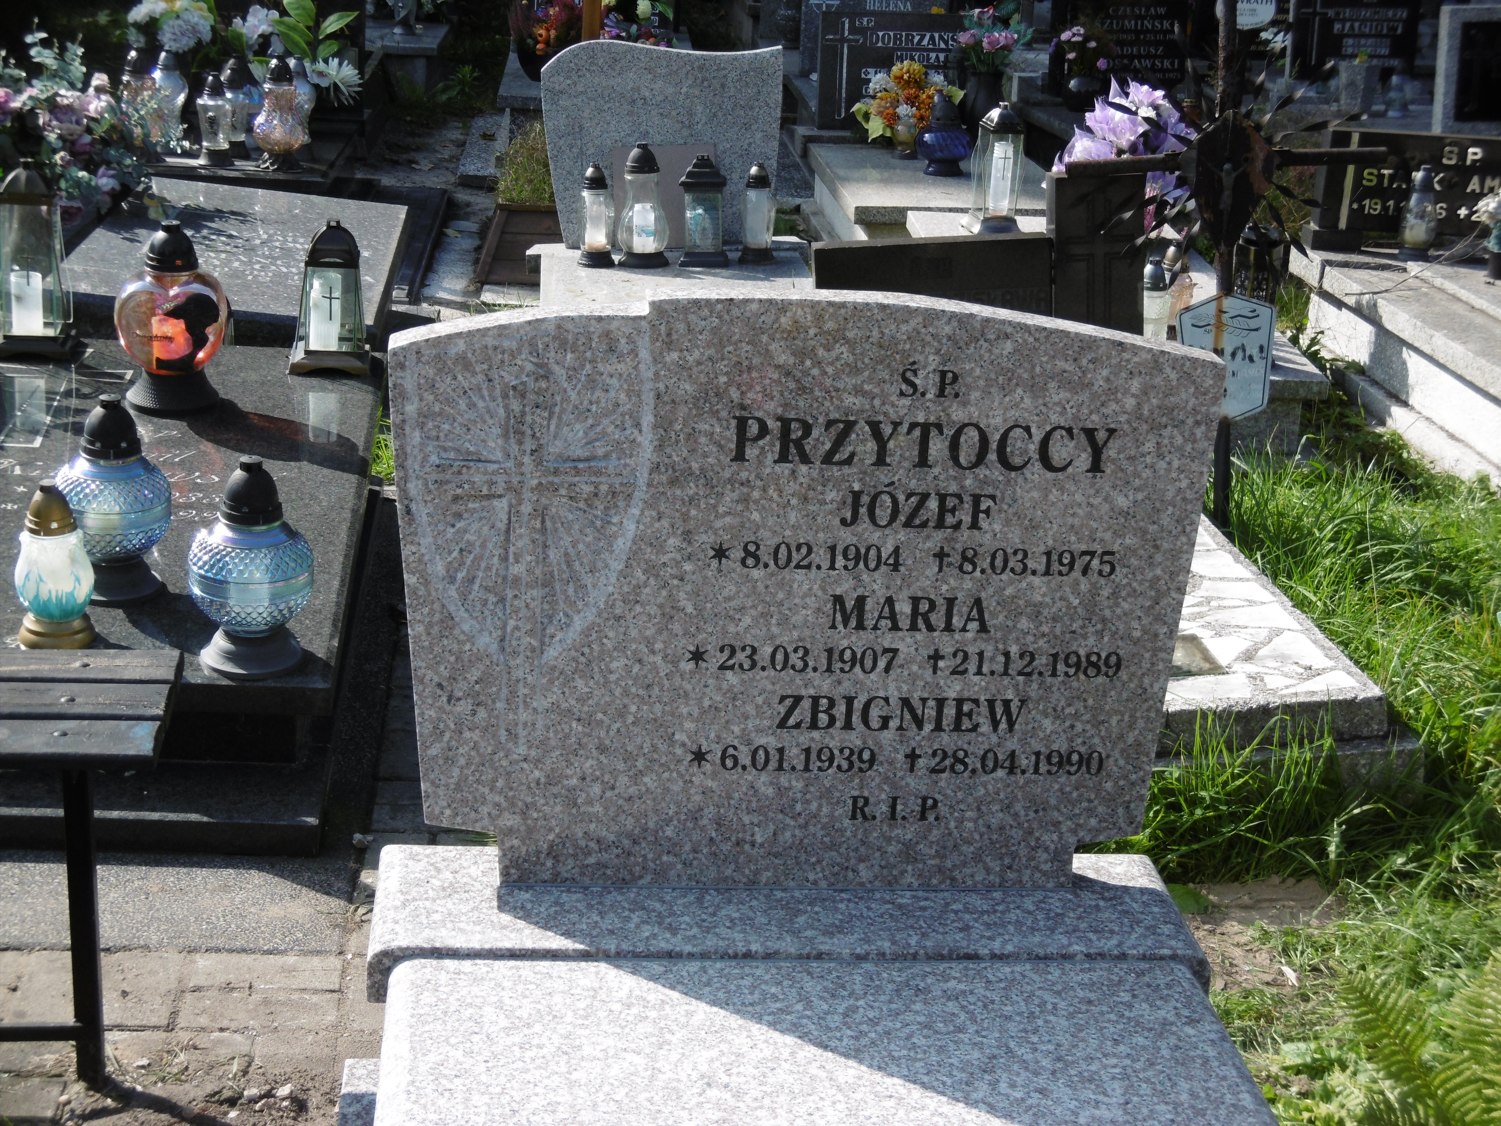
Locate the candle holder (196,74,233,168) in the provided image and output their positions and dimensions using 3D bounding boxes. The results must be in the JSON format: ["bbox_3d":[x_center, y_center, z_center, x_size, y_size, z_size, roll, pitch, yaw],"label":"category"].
[{"bbox_3d":[-1.510,-1.247,7.200,0.100,0.250,0.100,0,18,-5],"label":"candle holder"}]

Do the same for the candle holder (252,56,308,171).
[{"bbox_3d":[-1.325,-1.268,7.200,0.151,0.310,0.151,0,18,-5],"label":"candle holder"}]

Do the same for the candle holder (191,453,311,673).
[{"bbox_3d":[-0.717,-0.002,3.680,0.174,0.308,0.174,0,18,-5],"label":"candle holder"}]

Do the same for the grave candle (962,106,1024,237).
[{"bbox_3d":[0.629,-1.015,6.551,0.120,0.310,0.120,-2,19,-12],"label":"grave candle"}]

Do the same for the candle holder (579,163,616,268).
[{"bbox_3d":[-0.356,-0.818,5.963,0.088,0.232,0.088,0,18,-5],"label":"candle holder"}]

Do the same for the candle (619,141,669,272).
[{"bbox_3d":[-0.252,-0.850,6.050,0.125,0.284,0.125,0,18,-5],"label":"candle"}]

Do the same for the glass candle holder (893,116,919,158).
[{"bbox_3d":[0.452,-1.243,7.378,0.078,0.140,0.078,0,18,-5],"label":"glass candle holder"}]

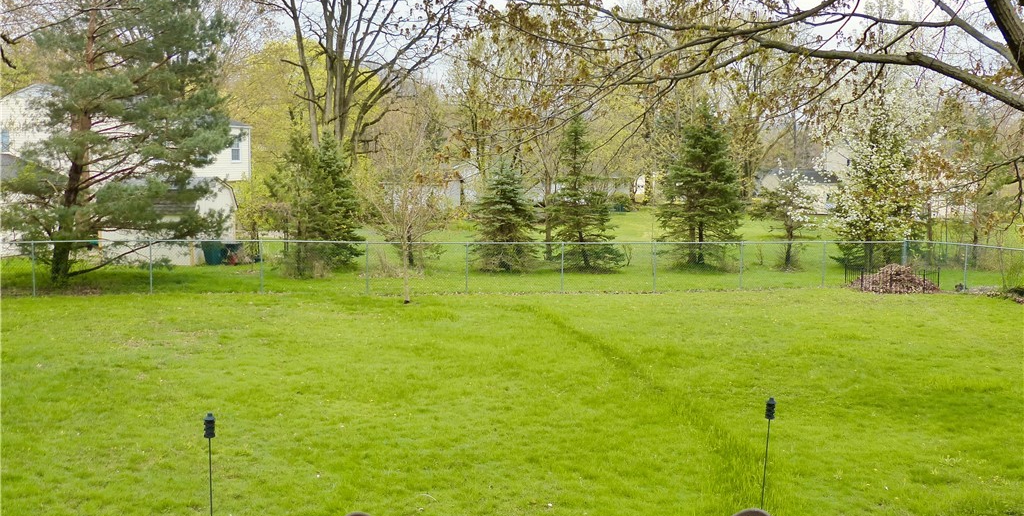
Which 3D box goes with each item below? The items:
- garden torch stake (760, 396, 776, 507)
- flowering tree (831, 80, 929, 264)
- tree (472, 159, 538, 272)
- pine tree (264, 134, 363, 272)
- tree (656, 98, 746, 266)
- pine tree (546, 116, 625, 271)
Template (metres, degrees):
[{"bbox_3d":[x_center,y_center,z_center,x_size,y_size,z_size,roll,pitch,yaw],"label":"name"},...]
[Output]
[{"bbox_3d":[2.474,2.132,8.949,0.100,1.568,0.100,4,6,0],"label":"garden torch stake"},{"bbox_3d":[13.806,-3.018,33.953,3.557,6.934,3.557,1,6,0],"label":"flowering tree"},{"bbox_3d":[-0.201,-1.534,32.397,2.276,3.871,2.276,1,6,0],"label":"tree"},{"bbox_3d":[-6.471,-1.746,29.969,3.068,4.606,3.068,1,6,0],"label":"pine tree"},{"bbox_3d":[7.188,-2.743,34.233,3.143,6.123,3.143,1,6,0],"label":"tree"},{"bbox_3d":[2.711,-2.326,33.016,2.747,5.409,2.747,1,6,0],"label":"pine tree"}]

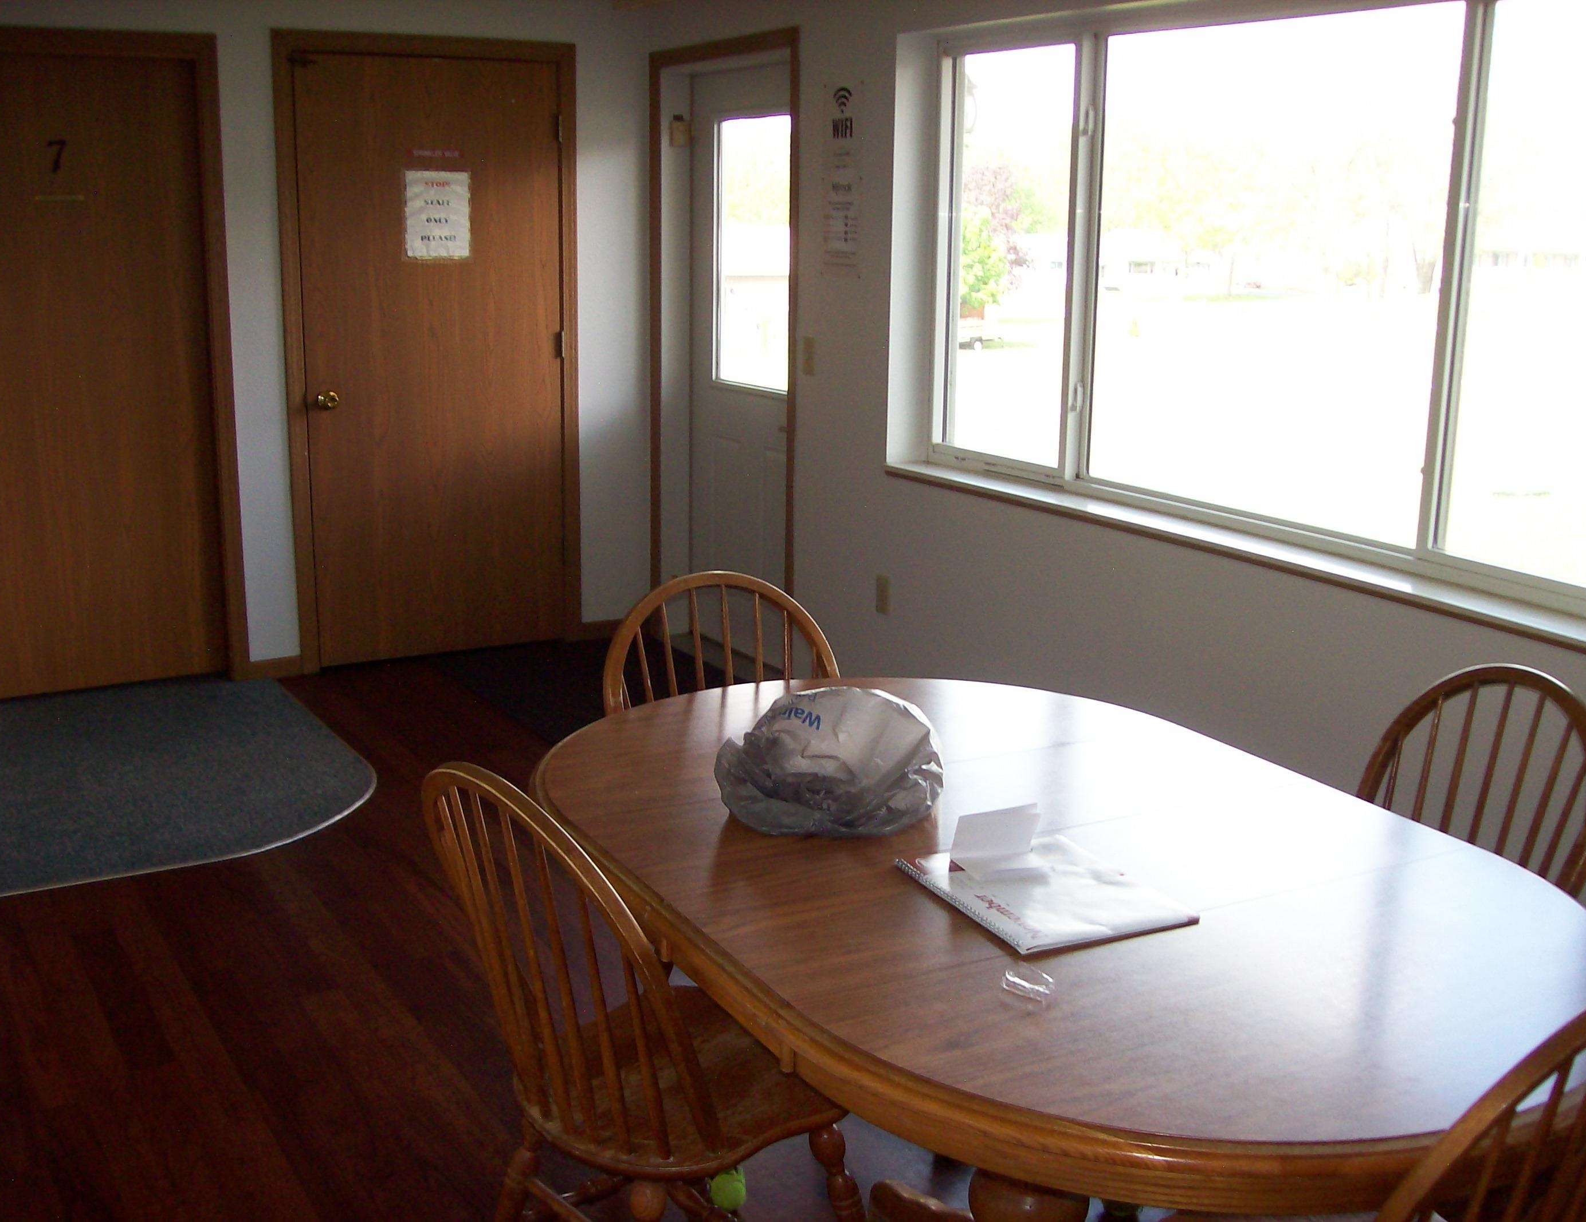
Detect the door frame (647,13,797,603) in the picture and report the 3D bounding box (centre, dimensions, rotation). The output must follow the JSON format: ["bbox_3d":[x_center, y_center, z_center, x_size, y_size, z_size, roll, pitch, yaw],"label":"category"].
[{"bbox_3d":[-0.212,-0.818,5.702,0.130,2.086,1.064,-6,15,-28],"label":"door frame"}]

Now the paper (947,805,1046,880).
[{"bbox_3d":[0.258,0.280,2.077,0.110,0.066,0.070,-2,14,-12],"label":"paper"}]

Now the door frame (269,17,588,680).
[{"bbox_3d":[-1.223,-0.841,5.842,0.894,2.031,0.045,-6,15,-28],"label":"door frame"}]

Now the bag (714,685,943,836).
[{"bbox_3d":[0.052,0.186,2.300,0.295,0.160,0.250,1,13,1],"label":"bag"}]

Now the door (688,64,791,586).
[{"bbox_3d":[-0.128,-0.798,5.730,0.045,2.001,0.910,-6,15,-28],"label":"door"}]

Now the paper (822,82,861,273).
[{"bbox_3d":[0.141,-1.234,4.863,0.008,0.539,0.221,-6,15,-28],"label":"paper"}]

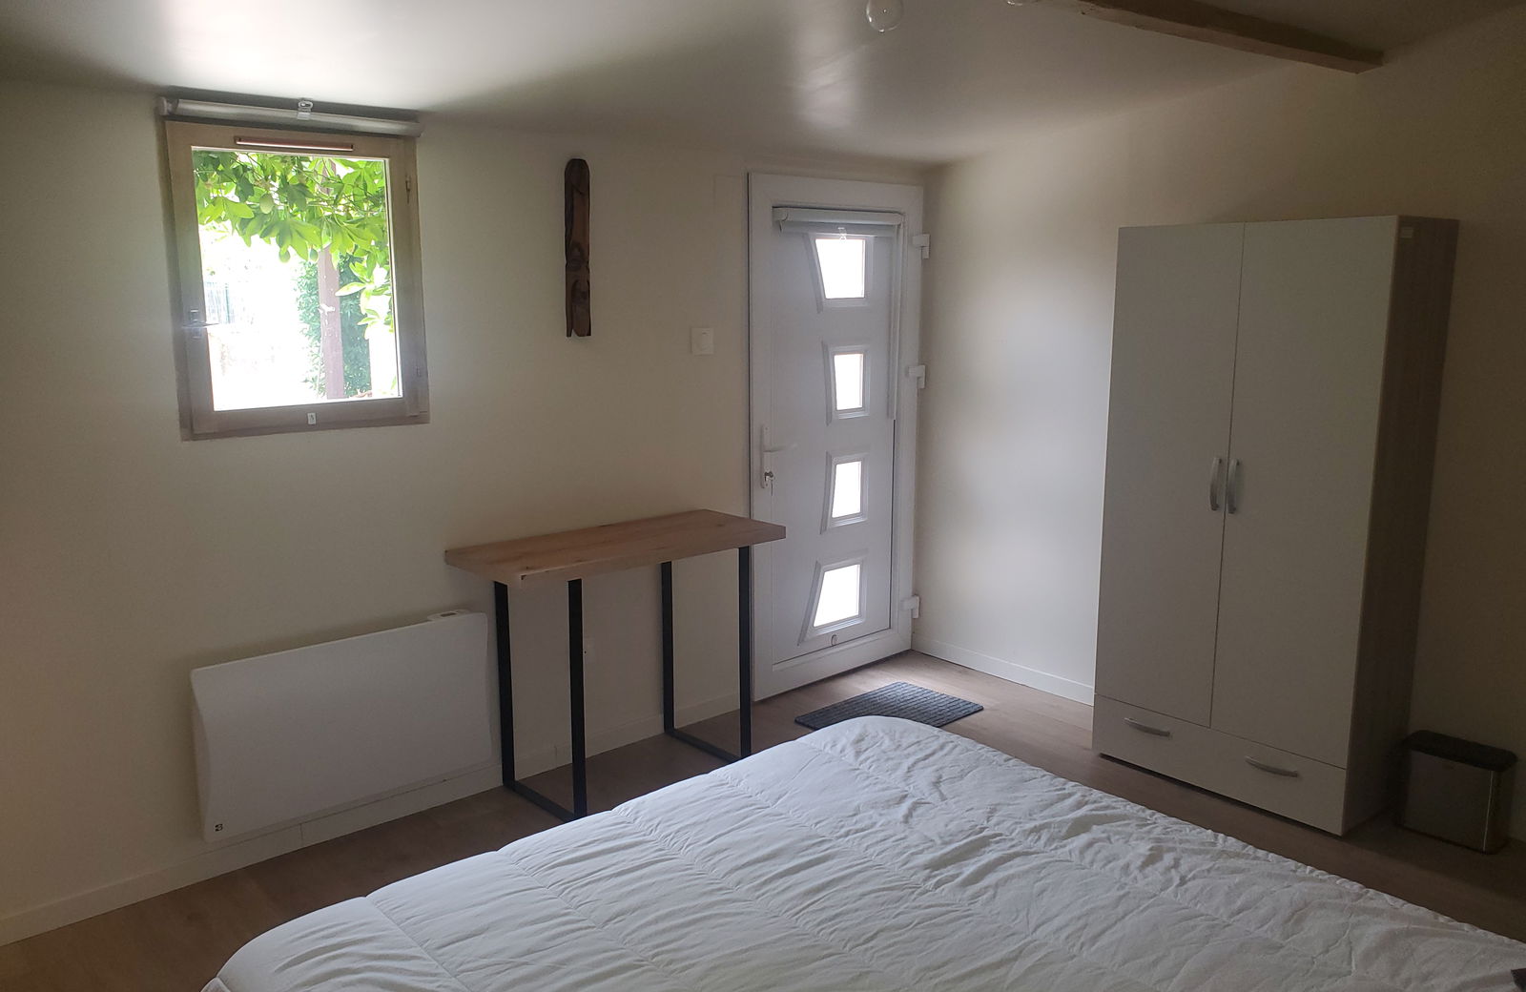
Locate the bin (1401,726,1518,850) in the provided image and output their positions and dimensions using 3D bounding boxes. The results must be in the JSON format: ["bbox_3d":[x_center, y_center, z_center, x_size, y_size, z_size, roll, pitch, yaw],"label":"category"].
[{"bbox_3d":[1.974,0.837,3.264,0.148,0.265,0.271,-9,13,-42],"label":"bin"}]

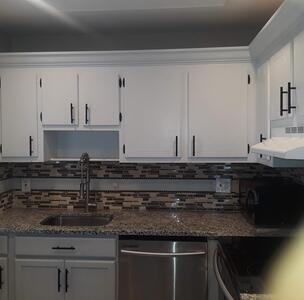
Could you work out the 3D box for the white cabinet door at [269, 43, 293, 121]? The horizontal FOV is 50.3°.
[{"bbox_3d":[0.731,-0.367,1.819,0.020,0.388,0.334,0,2,5],"label":"white cabinet door"}]

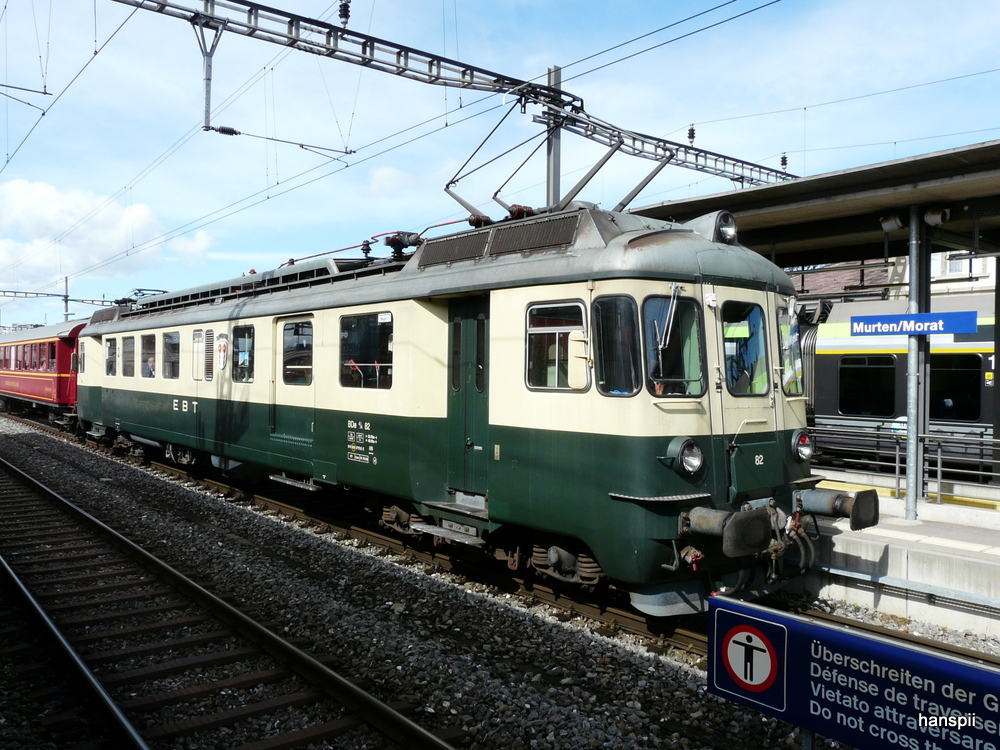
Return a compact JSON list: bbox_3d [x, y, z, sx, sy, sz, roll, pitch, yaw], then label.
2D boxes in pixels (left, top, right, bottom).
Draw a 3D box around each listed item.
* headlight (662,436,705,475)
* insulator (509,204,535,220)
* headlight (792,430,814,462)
[{"bbox_3d":[1.629,0.712,7.119,0.310,0.310,0.180,0,0,-39],"label":"headlight"},{"bbox_3d":[0.242,-1.857,9.231,0.310,0.155,0.150,0,0,-39],"label":"insulator"},{"bbox_3d":[3.055,0.729,8.275,0.310,0.310,0.180,0,0,-39],"label":"headlight"}]

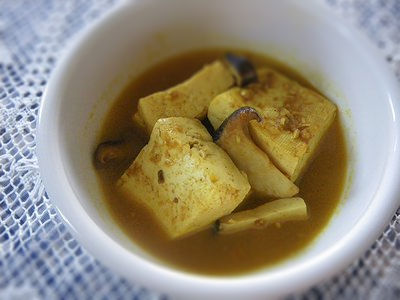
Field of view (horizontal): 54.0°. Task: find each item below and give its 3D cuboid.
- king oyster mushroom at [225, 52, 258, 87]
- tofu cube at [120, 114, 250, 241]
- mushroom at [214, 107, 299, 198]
[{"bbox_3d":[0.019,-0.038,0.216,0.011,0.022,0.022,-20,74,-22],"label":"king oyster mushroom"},{"bbox_3d":[-0.008,0.015,0.198,0.044,0.029,0.042,-40,74,-4],"label":"tofu cube"},{"bbox_3d":[0.028,0.001,0.194,0.024,0.010,0.045,-32,87,10],"label":"mushroom"}]

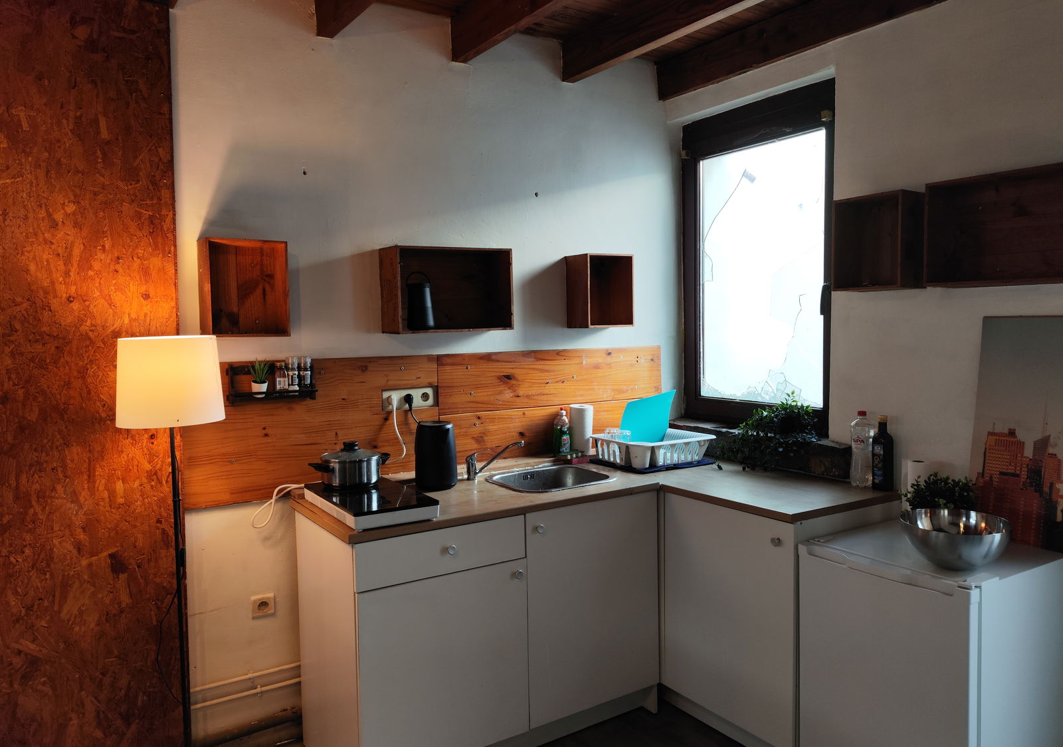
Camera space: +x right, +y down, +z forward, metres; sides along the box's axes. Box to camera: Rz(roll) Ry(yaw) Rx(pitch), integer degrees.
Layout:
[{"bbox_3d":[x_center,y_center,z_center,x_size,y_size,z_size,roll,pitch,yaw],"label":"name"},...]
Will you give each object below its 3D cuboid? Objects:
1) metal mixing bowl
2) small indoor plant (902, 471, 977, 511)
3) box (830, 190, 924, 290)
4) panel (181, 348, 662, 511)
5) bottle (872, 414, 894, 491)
[{"bbox_3d":[1.196,0.480,2.087,0.280,0.130,0.280,-1,3,0],"label":"metal mixing bowl"},{"bbox_3d":[1.311,0.426,2.368,0.210,0.205,0.210,-3,4,-33],"label":"small indoor plant"},{"bbox_3d":[1.230,-0.457,2.611,0.168,0.326,0.252,-3,4,-33],"label":"box"},{"bbox_3d":[-0.263,0.169,3.093,2.206,0.515,0.025,-3,3,-33],"label":"panel"},{"bbox_3d":[1.275,0.285,2.677,0.057,0.268,0.057,-2,3,-23],"label":"bottle"}]

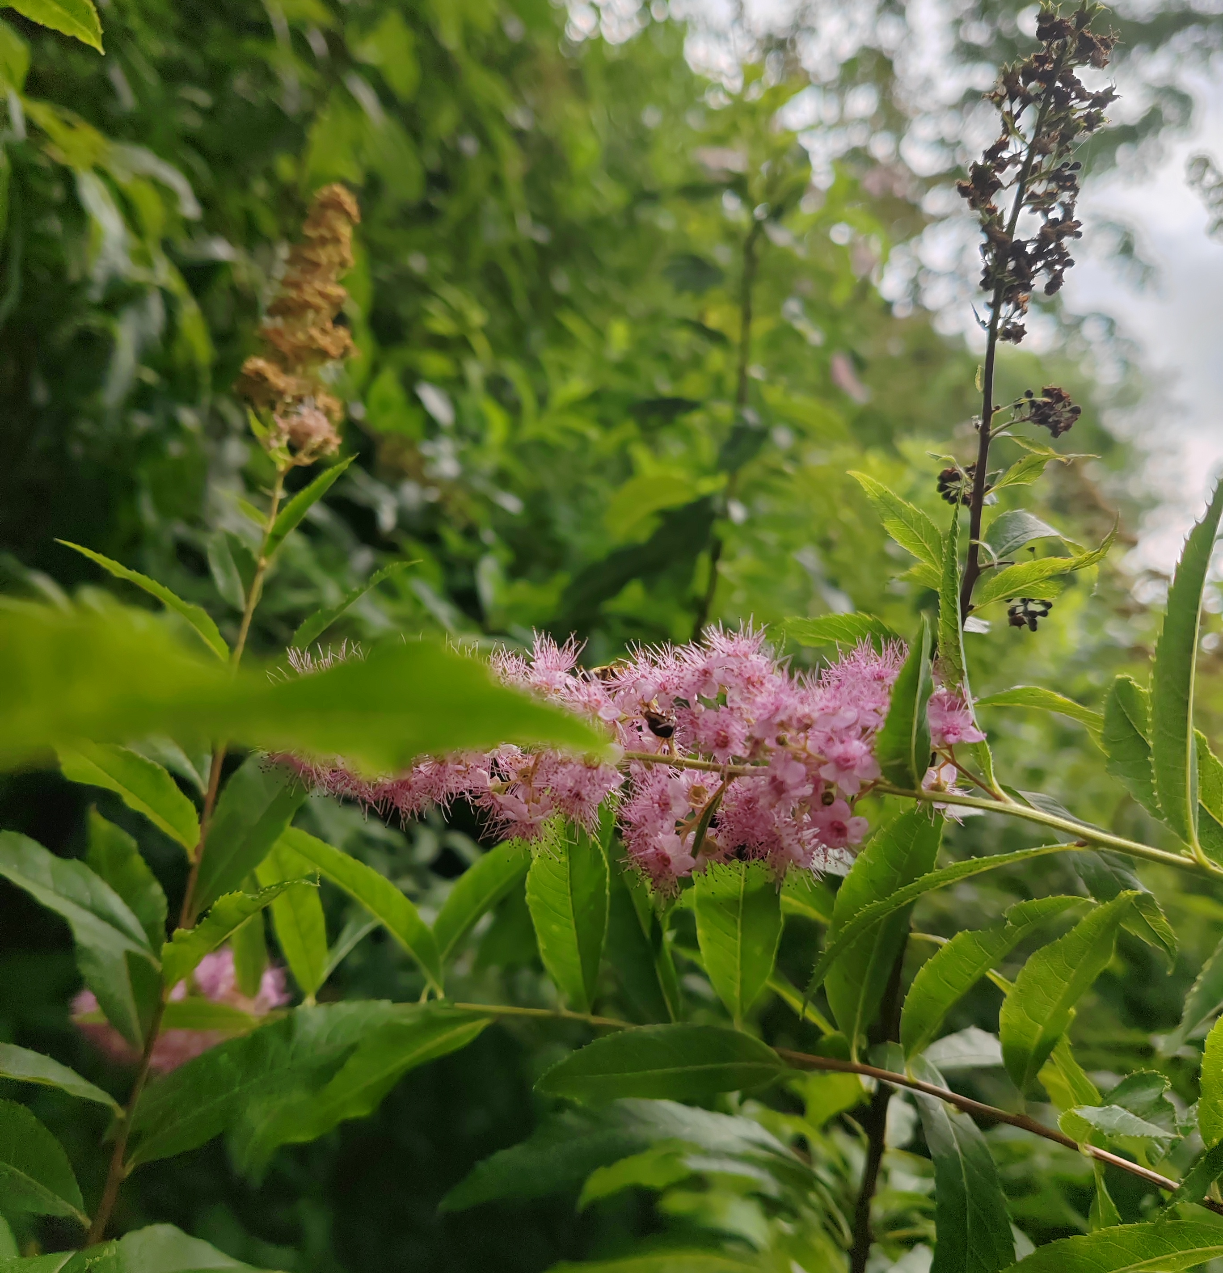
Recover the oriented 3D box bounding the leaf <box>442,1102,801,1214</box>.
[{"bbox_3d":[0.004,0.118,0.290,0.085,0.018,0.022,1,34,-14],"label":"leaf"}]

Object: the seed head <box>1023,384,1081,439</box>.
[{"bbox_3d":[0.089,-0.046,0.258,0.012,0.011,0.011,2,-3,0],"label":"seed head"}]

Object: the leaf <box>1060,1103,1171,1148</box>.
[{"bbox_3d":[0.081,0.078,0.203,0.018,0.007,0.009,5,3,6],"label":"leaf"}]

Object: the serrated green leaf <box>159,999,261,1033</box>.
[{"bbox_3d":[-0.105,0.091,0.305,0.041,0.006,0.014,6,37,-14],"label":"serrated green leaf"}]

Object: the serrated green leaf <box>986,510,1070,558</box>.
[{"bbox_3d":[0.080,-0.020,0.245,0.017,0.009,0.011,5,3,11],"label":"serrated green leaf"}]

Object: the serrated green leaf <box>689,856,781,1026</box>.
[{"bbox_3d":[0.023,0.052,0.237,0.016,0.044,0.009,0,-9,0],"label":"serrated green leaf"}]

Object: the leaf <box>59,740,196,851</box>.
[{"bbox_3d":[-0.099,0.032,0.260,0.007,0.039,0.015,-27,20,42],"label":"leaf"}]

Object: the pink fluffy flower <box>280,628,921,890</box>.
[{"bbox_3d":[0.001,0.019,0.198,0.107,0.038,0.037,3,0,5],"label":"pink fluffy flower"}]

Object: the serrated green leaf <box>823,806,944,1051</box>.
[{"bbox_3d":[0.046,0.048,0.213,0.017,0.045,0.007,15,-8,11],"label":"serrated green leaf"}]

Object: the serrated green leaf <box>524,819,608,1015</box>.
[{"bbox_3d":[-0.006,0.047,0.218,0.014,0.036,0.006,-6,6,6],"label":"serrated green leaf"}]

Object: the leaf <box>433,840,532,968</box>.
[{"bbox_3d":[-0.023,0.049,0.233,0.011,0.031,0.006,36,9,0],"label":"leaf"}]

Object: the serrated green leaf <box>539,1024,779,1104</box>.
[{"bbox_3d":[0.009,0.077,0.230,0.048,0.017,0.007,3,-40,-18],"label":"serrated green leaf"}]

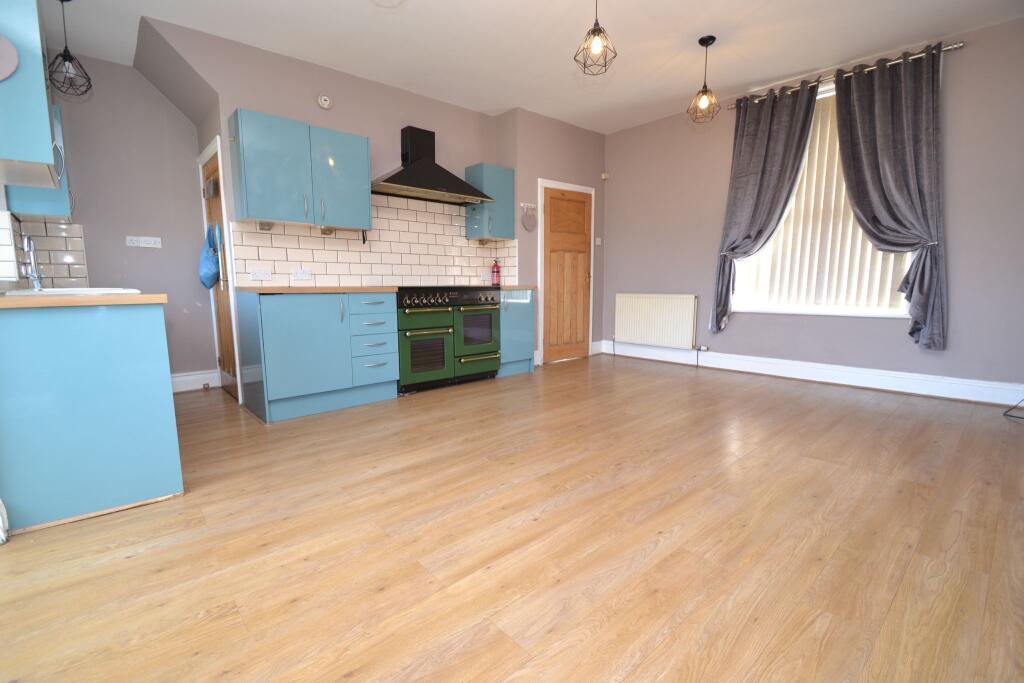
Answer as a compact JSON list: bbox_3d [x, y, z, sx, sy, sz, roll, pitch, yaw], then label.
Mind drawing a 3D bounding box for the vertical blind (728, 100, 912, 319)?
[{"bbox_3d":[2.860,-1.269,3.945,0.072,1.909,1.421,-7,10,-42],"label":"vertical blind"}]

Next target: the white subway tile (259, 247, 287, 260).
[{"bbox_3d":[-1.865,-0.684,3.334,0.196,0.099,0.010,-7,10,-42],"label":"white subway tile"}]

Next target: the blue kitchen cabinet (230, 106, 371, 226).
[{"bbox_3d":[-1.603,-1.258,3.322,0.913,0.737,0.305,-7,10,-42],"label":"blue kitchen cabinet"}]

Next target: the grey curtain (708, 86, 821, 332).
[{"bbox_3d":[2.399,-1.202,4.133,0.170,2.300,0.840,-7,10,-42],"label":"grey curtain"}]

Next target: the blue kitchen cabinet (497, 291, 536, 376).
[{"bbox_3d":[-0.127,-0.104,4.580,0.461,0.880,0.575,-7,10,-42],"label":"blue kitchen cabinet"}]

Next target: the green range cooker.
[{"bbox_3d":[-0.699,-0.054,4.047,1.078,0.921,0.616,-7,10,-42],"label":"green range cooker"}]

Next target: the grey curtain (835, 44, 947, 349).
[{"bbox_3d":[3.043,-1.111,3.441,0.170,2.290,0.860,-7,10,-42],"label":"grey curtain"}]

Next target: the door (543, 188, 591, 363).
[{"bbox_3d":[0.666,-0.763,5.145,0.787,2.012,0.045,-6,9,-37],"label":"door"}]

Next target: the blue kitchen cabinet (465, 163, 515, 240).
[{"bbox_3d":[-0.226,-1.431,4.516,0.420,0.737,0.302,-7,10,-42],"label":"blue kitchen cabinet"}]

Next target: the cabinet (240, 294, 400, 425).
[{"bbox_3d":[-1.492,0.055,3.364,0.986,0.877,0.612,-7,10,-42],"label":"cabinet"}]

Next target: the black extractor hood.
[{"bbox_3d":[-0.751,-1.652,3.952,1.190,0.618,0.470,-7,10,-42],"label":"black extractor hood"}]

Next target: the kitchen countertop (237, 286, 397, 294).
[{"bbox_3d":[-1.492,-0.400,3.309,1.005,0.040,0.630,-7,10,-42],"label":"kitchen countertop"}]

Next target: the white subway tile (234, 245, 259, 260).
[{"bbox_3d":[-2.002,-0.667,3.228,0.159,0.101,0.010,-7,10,-42],"label":"white subway tile"}]

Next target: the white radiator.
[{"bbox_3d":[1.716,-0.260,5.161,0.080,0.618,1.016,-7,10,-42],"label":"white radiator"}]

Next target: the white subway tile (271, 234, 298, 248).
[{"bbox_3d":[-1.794,-0.797,3.386,0.195,0.100,0.010,-7,10,-42],"label":"white subway tile"}]

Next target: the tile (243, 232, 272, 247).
[{"bbox_3d":[-1.944,-0.775,3.269,0.198,0.098,0.010,-7,10,-42],"label":"tile"}]

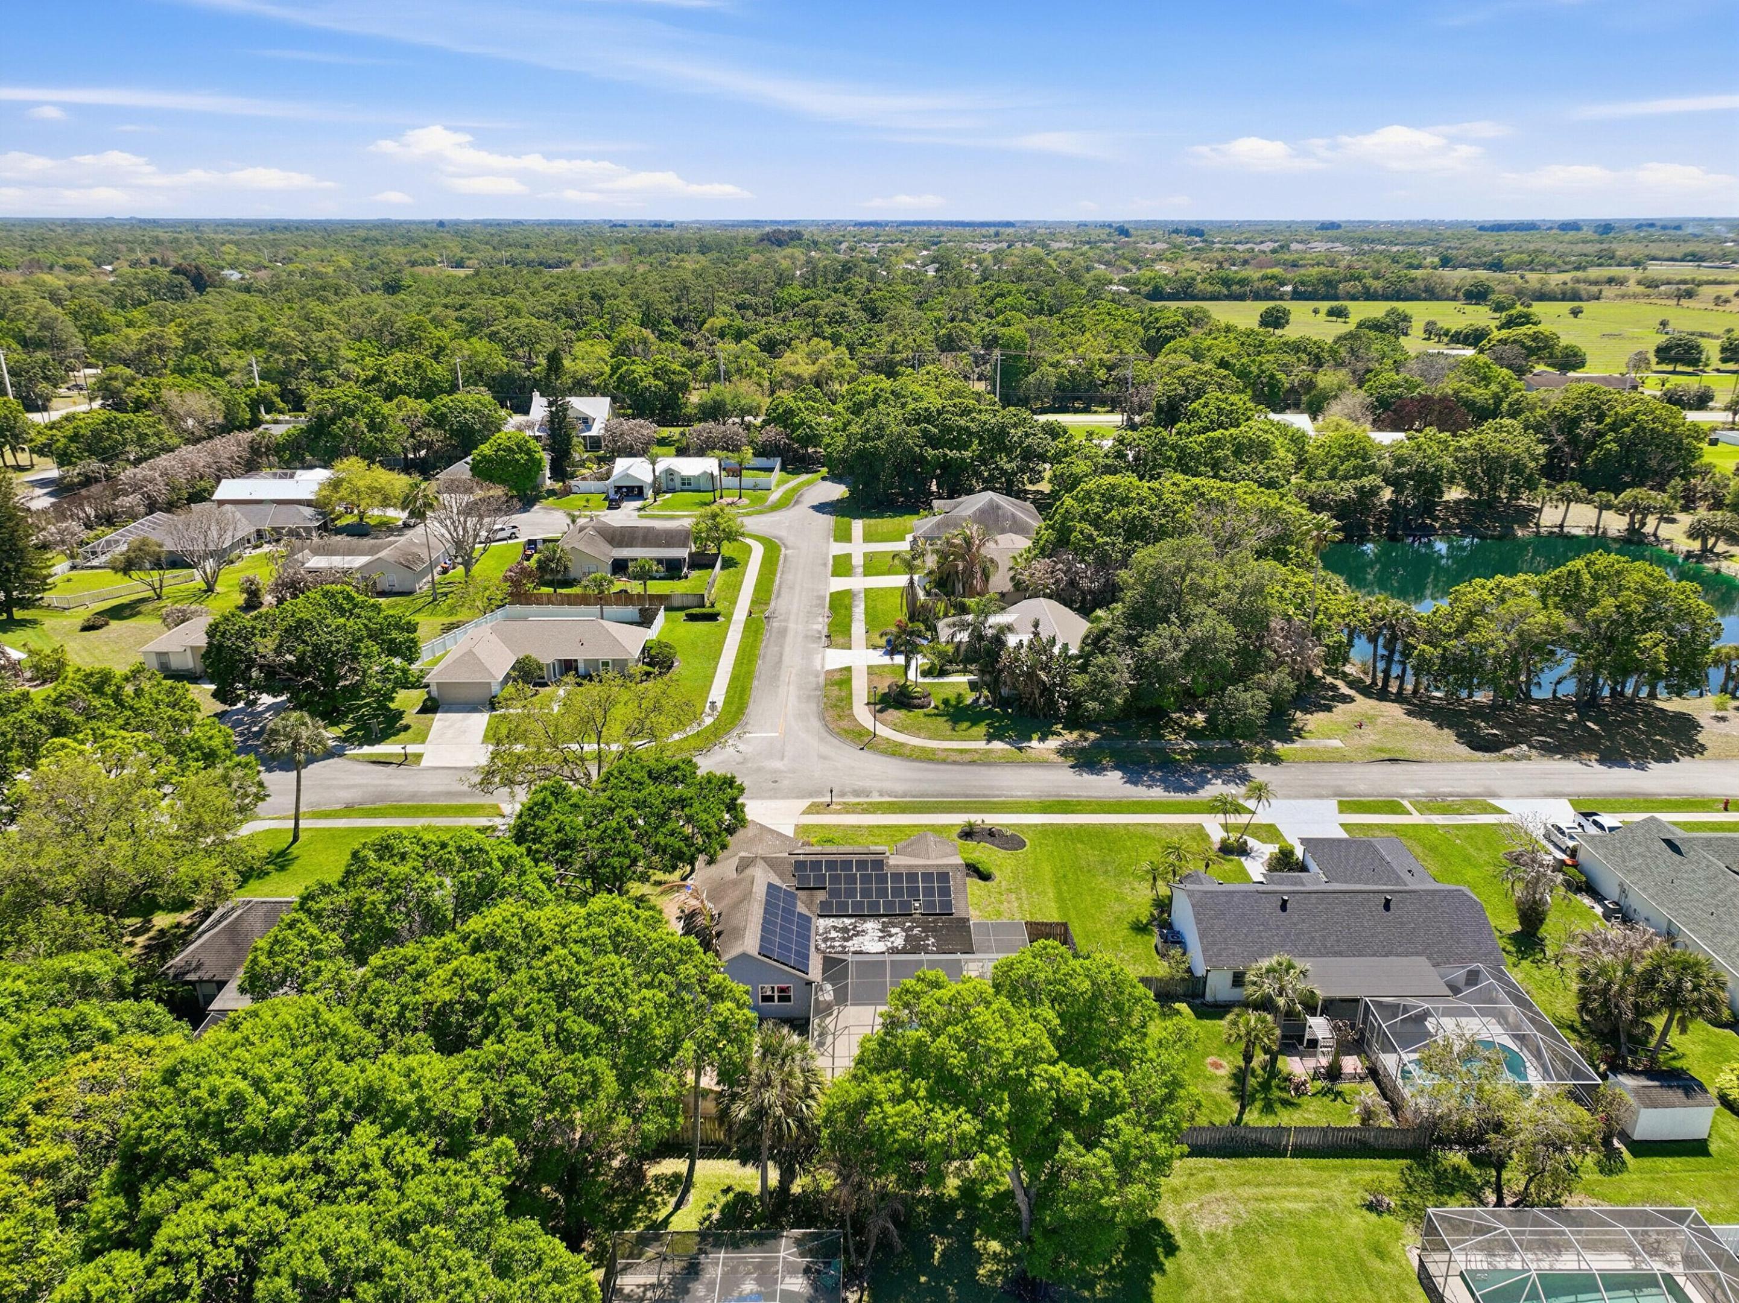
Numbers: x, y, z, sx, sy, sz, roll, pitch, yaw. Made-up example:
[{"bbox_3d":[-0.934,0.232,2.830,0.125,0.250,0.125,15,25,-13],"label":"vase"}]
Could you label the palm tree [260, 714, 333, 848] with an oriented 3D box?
[{"bbox_3d":[-40.800,9.207,86.499,5.200,10.200,5.000,0,20,0],"label":"palm tree"}]

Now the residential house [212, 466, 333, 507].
[{"bbox_3d":[-87.750,-24.570,183.180,16.900,4.900,15.700,0,20,0],"label":"residential house"}]

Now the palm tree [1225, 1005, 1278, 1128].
[{"bbox_3d":[18.041,20.066,57.871,2.573,6.372,2.500,0,20,0],"label":"palm tree"}]

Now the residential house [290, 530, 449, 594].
[{"bbox_3d":[-61.600,-11.910,148.360,17.200,4.700,17.400,0,20,0],"label":"residential house"}]

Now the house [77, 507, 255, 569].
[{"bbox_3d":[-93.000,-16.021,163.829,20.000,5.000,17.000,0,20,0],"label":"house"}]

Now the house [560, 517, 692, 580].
[{"bbox_3d":[-30.650,-13.610,152.960,17.100,4.800,17.000,0,20,0],"label":"house"}]

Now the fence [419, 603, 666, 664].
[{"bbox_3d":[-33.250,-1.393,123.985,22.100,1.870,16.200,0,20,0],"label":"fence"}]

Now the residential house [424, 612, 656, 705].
[{"bbox_3d":[-30.750,0.033,115.569,17.700,4.900,17.000,0,20,0],"label":"residential house"}]

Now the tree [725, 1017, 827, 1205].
[{"bbox_3d":[-4.300,21.232,54.161,4.700,9.600,4.700,0,20,0],"label":"tree"}]

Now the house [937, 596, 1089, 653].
[{"bbox_3d":[15.600,-2.423,125.680,17.200,5.400,14.800,0,20,0],"label":"house"}]

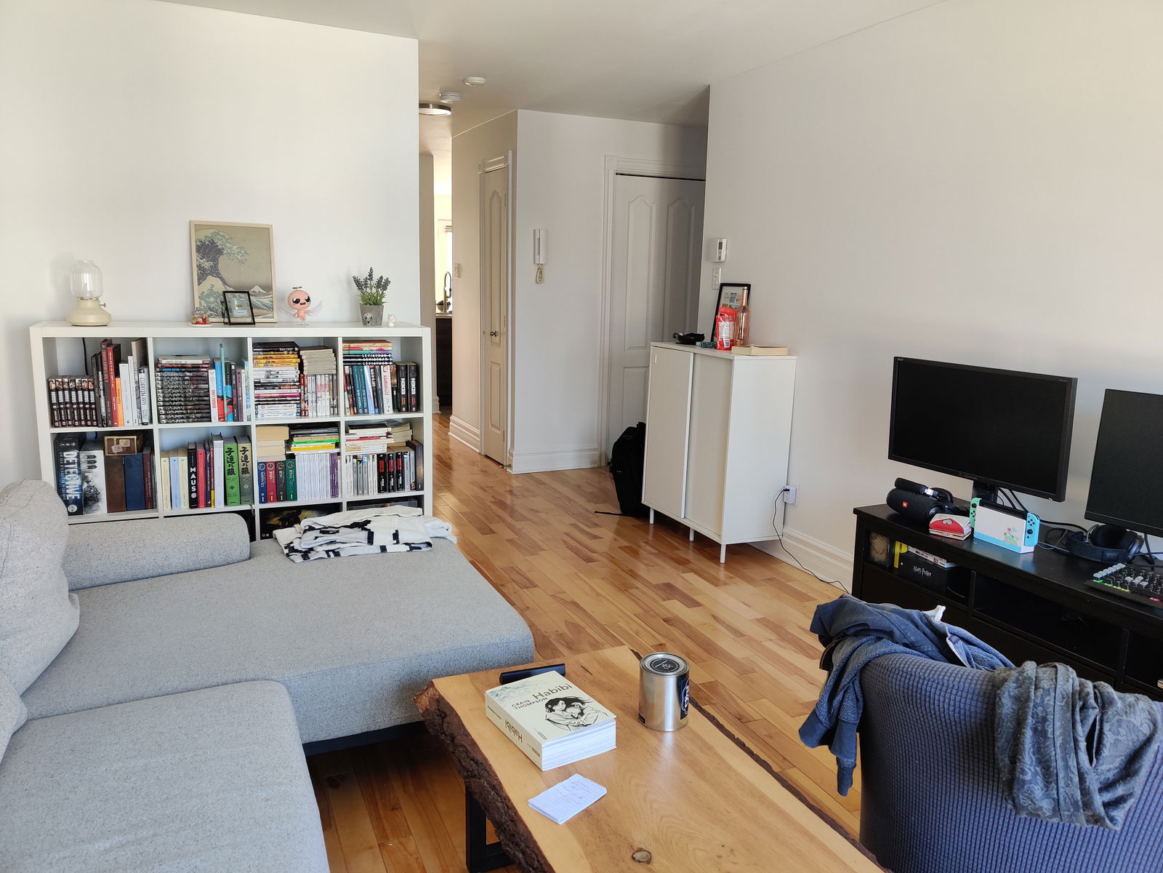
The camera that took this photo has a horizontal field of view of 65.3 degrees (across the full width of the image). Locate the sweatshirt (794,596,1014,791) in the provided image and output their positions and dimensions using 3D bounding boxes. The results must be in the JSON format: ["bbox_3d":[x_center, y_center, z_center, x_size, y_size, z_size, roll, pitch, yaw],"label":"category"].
[{"bbox_3d":[0.642,0.552,1.830,0.400,0.370,0.340,7,12,27],"label":"sweatshirt"}]

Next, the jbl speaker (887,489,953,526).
[{"bbox_3d":[1.125,0.239,3.059,0.089,0.088,0.213,-2,11,-20],"label":"jbl speaker"}]

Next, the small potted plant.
[{"bbox_3d":[-0.901,-0.598,3.886,0.151,0.239,0.151,-3,11,-22],"label":"small potted plant"}]

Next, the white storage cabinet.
[{"bbox_3d":[0.692,0.040,4.715,0.350,1.010,0.810,-3,11,-24],"label":"white storage cabinet"}]

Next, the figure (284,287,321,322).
[{"bbox_3d":[-1.161,-0.541,3.779,0.165,0.158,0.100,-4,12,-29],"label":"figure"}]

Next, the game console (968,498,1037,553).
[{"bbox_3d":[1.313,0.273,2.808,0.054,0.125,0.239,-3,12,-25],"label":"game console"}]

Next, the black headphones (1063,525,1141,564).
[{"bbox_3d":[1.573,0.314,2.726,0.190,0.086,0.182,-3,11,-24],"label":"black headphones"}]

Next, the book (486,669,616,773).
[{"bbox_3d":[-0.066,0.578,1.865,0.171,0.057,0.241,-5,12,-32],"label":"book"}]

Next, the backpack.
[{"bbox_3d":[0.296,0.169,5.296,0.250,0.530,0.310,0,10,-9],"label":"backpack"}]

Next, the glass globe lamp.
[{"bbox_3d":[-1.903,-0.558,3.495,0.150,0.250,0.150,-3,11,-22],"label":"glass globe lamp"}]

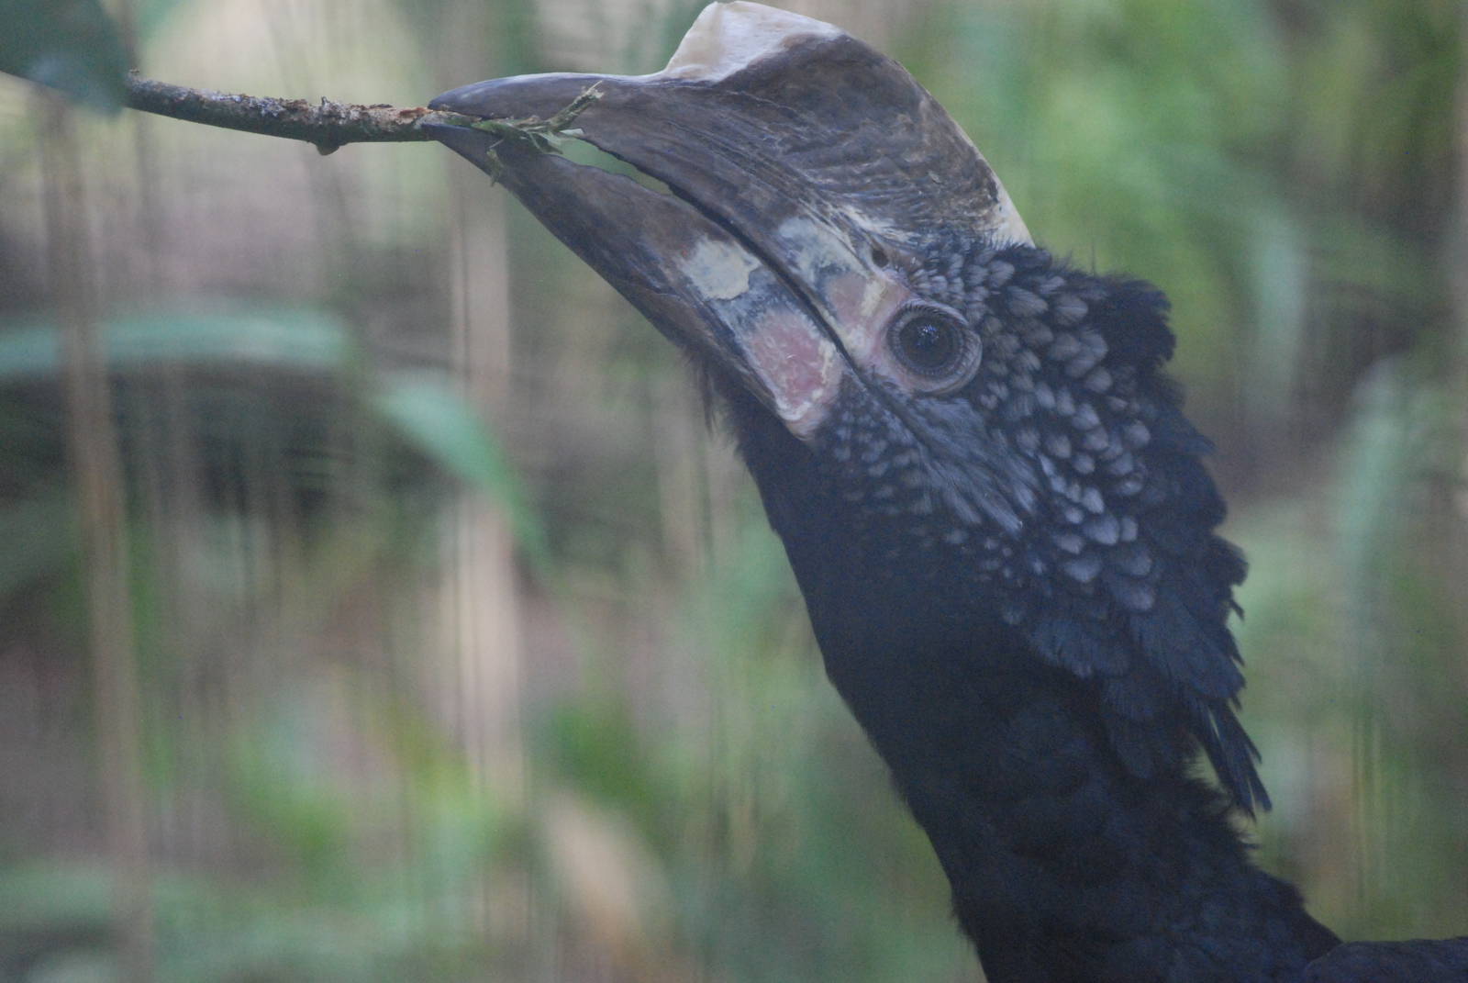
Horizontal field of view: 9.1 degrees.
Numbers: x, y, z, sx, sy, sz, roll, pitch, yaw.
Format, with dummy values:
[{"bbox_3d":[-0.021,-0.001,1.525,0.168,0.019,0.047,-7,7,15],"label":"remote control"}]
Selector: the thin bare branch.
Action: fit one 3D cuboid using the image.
[{"bbox_3d":[-0.122,-0.106,2.600,0.105,0.016,0.012,5,0,0],"label":"thin bare branch"}]

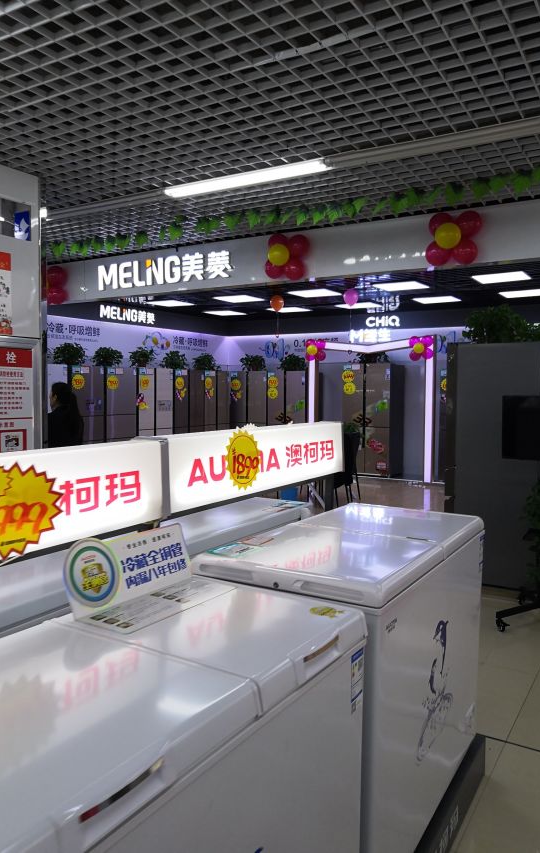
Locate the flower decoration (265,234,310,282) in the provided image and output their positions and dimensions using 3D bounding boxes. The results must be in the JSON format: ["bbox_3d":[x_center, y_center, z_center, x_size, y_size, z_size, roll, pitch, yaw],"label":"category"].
[{"bbox_3d":[0.151,-1.421,5.580,0.390,0.400,0.290,2,4,31],"label":"flower decoration"}]

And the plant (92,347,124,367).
[{"bbox_3d":[-2.544,-1.084,10.450,0.460,0.320,0.470,0,3,0],"label":"plant"}]

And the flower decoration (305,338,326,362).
[{"bbox_3d":[0.793,-1.320,11.600,0.390,0.390,0.280,2,4,31],"label":"flower decoration"}]

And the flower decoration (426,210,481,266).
[{"bbox_3d":[1.300,-1.332,4.714,0.430,0.420,0.260,2,4,31],"label":"flower decoration"}]

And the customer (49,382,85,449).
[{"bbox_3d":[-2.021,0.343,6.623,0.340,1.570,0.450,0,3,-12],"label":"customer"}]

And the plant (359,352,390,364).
[{"bbox_3d":[1.774,-1.220,11.350,0.470,0.320,0.450,2,4,31],"label":"plant"}]

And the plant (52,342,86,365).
[{"bbox_3d":[-2.961,-1.061,9.850,0.480,0.340,0.490,2,4,31],"label":"plant"}]

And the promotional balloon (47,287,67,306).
[{"bbox_3d":[-2.266,-1.391,7.080,0.190,0.190,0.190,0,3,0],"label":"promotional balloon"}]

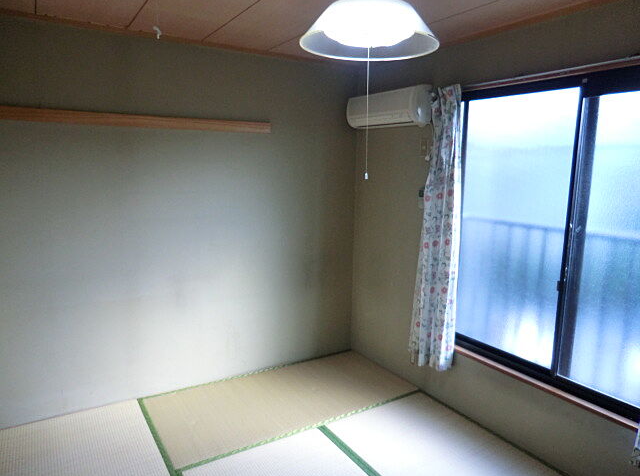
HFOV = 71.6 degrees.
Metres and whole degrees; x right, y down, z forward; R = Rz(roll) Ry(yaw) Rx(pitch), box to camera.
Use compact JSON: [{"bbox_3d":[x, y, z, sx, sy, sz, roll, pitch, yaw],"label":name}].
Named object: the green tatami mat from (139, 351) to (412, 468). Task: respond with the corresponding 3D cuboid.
[{"bbox_3d":[-0.246,1.159,3.205,1.804,0.031,0.877,-5,11,-32],"label":"green tatami mat"}]

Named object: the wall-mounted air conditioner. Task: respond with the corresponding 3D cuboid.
[{"bbox_3d":[0.489,-0.947,3.272,0.184,0.249,0.758,-5,11,-32],"label":"wall-mounted air conditioner"}]

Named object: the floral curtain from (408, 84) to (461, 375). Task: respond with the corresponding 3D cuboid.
[{"bbox_3d":[0.767,-0.023,2.952,0.148,1.878,0.303,-5,11,-32],"label":"floral curtain"}]

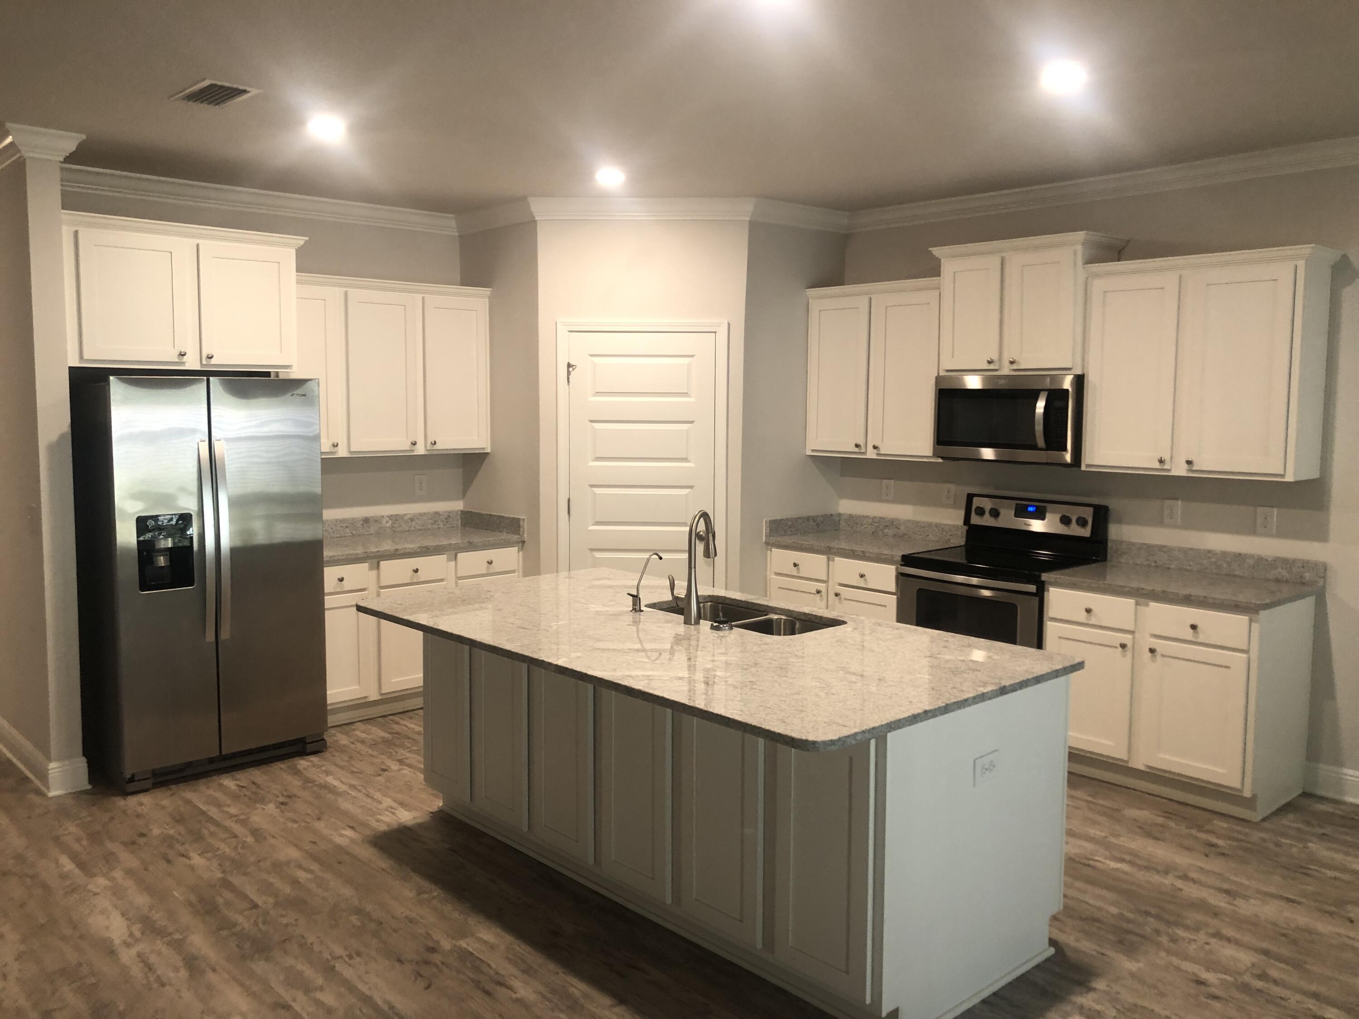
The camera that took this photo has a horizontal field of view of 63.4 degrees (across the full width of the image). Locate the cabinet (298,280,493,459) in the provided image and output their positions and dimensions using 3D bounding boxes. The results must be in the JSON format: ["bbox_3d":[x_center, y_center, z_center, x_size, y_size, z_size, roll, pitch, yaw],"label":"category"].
[{"bbox_3d":[-1.676,-0.776,6.105,1.278,0.941,0.355,-5,8,-42],"label":"cabinet"}]

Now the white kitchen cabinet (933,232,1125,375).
[{"bbox_3d":[1.712,-0.985,5.437,0.406,0.638,0.863,-5,8,-42],"label":"white kitchen cabinet"}]

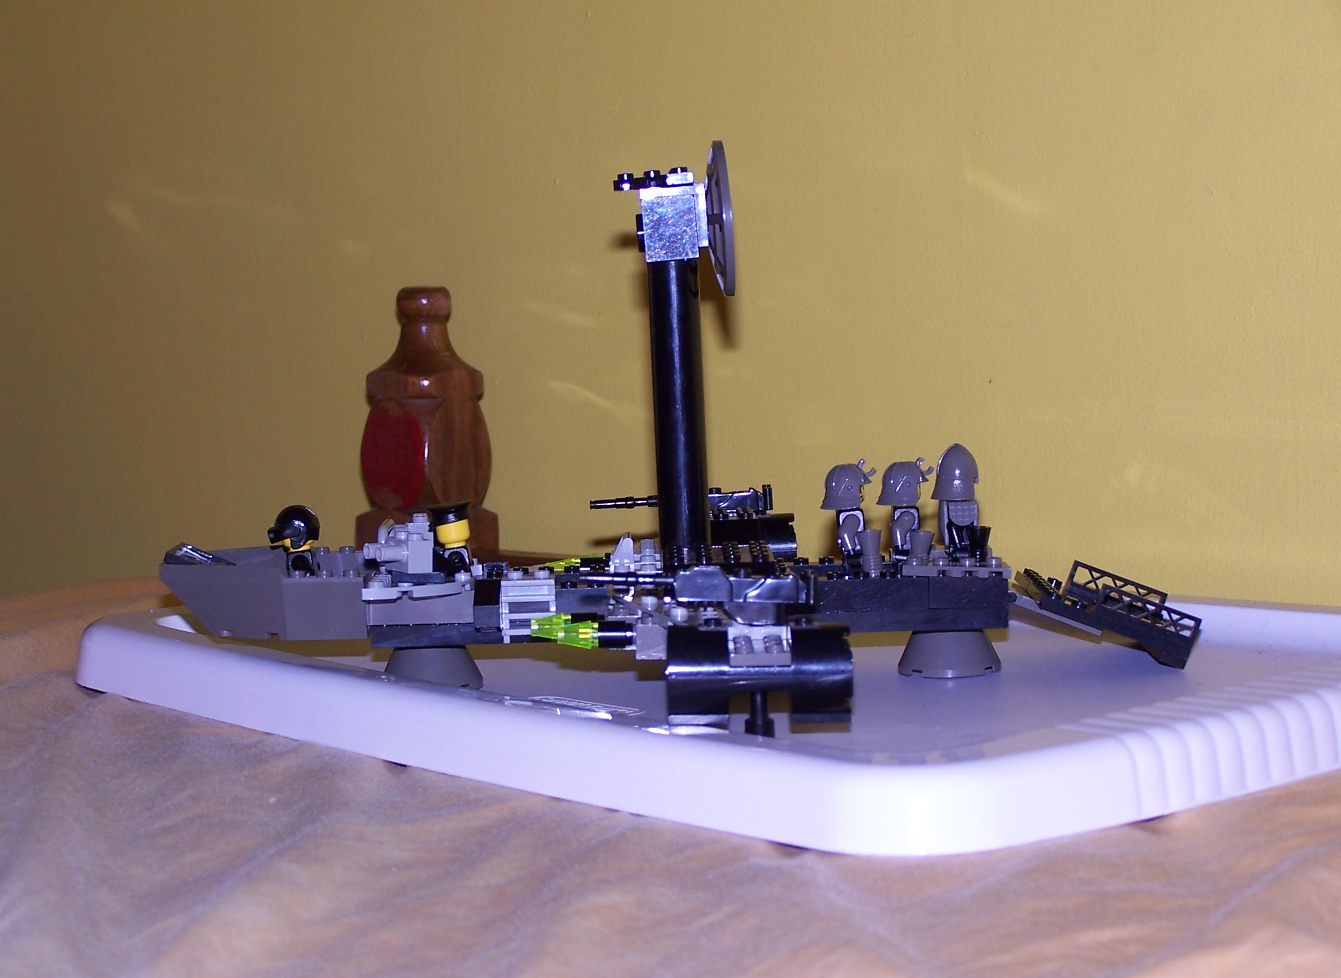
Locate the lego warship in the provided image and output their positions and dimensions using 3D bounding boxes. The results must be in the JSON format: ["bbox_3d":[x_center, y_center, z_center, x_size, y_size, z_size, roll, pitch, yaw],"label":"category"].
[{"bbox_3d":[0.002,-0.024,0.896,0.316,0.166,0.290,-2,6,-1],"label":"lego warship"}]

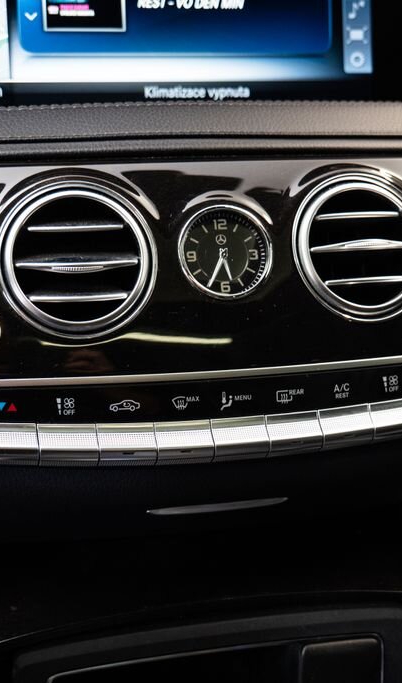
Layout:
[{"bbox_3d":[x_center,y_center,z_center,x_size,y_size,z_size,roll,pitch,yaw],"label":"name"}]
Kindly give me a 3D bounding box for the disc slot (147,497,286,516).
[{"bbox_3d":[0.010,0.092,0.650,0.081,0.006,0.006,-3,21,-15],"label":"disc slot"}]

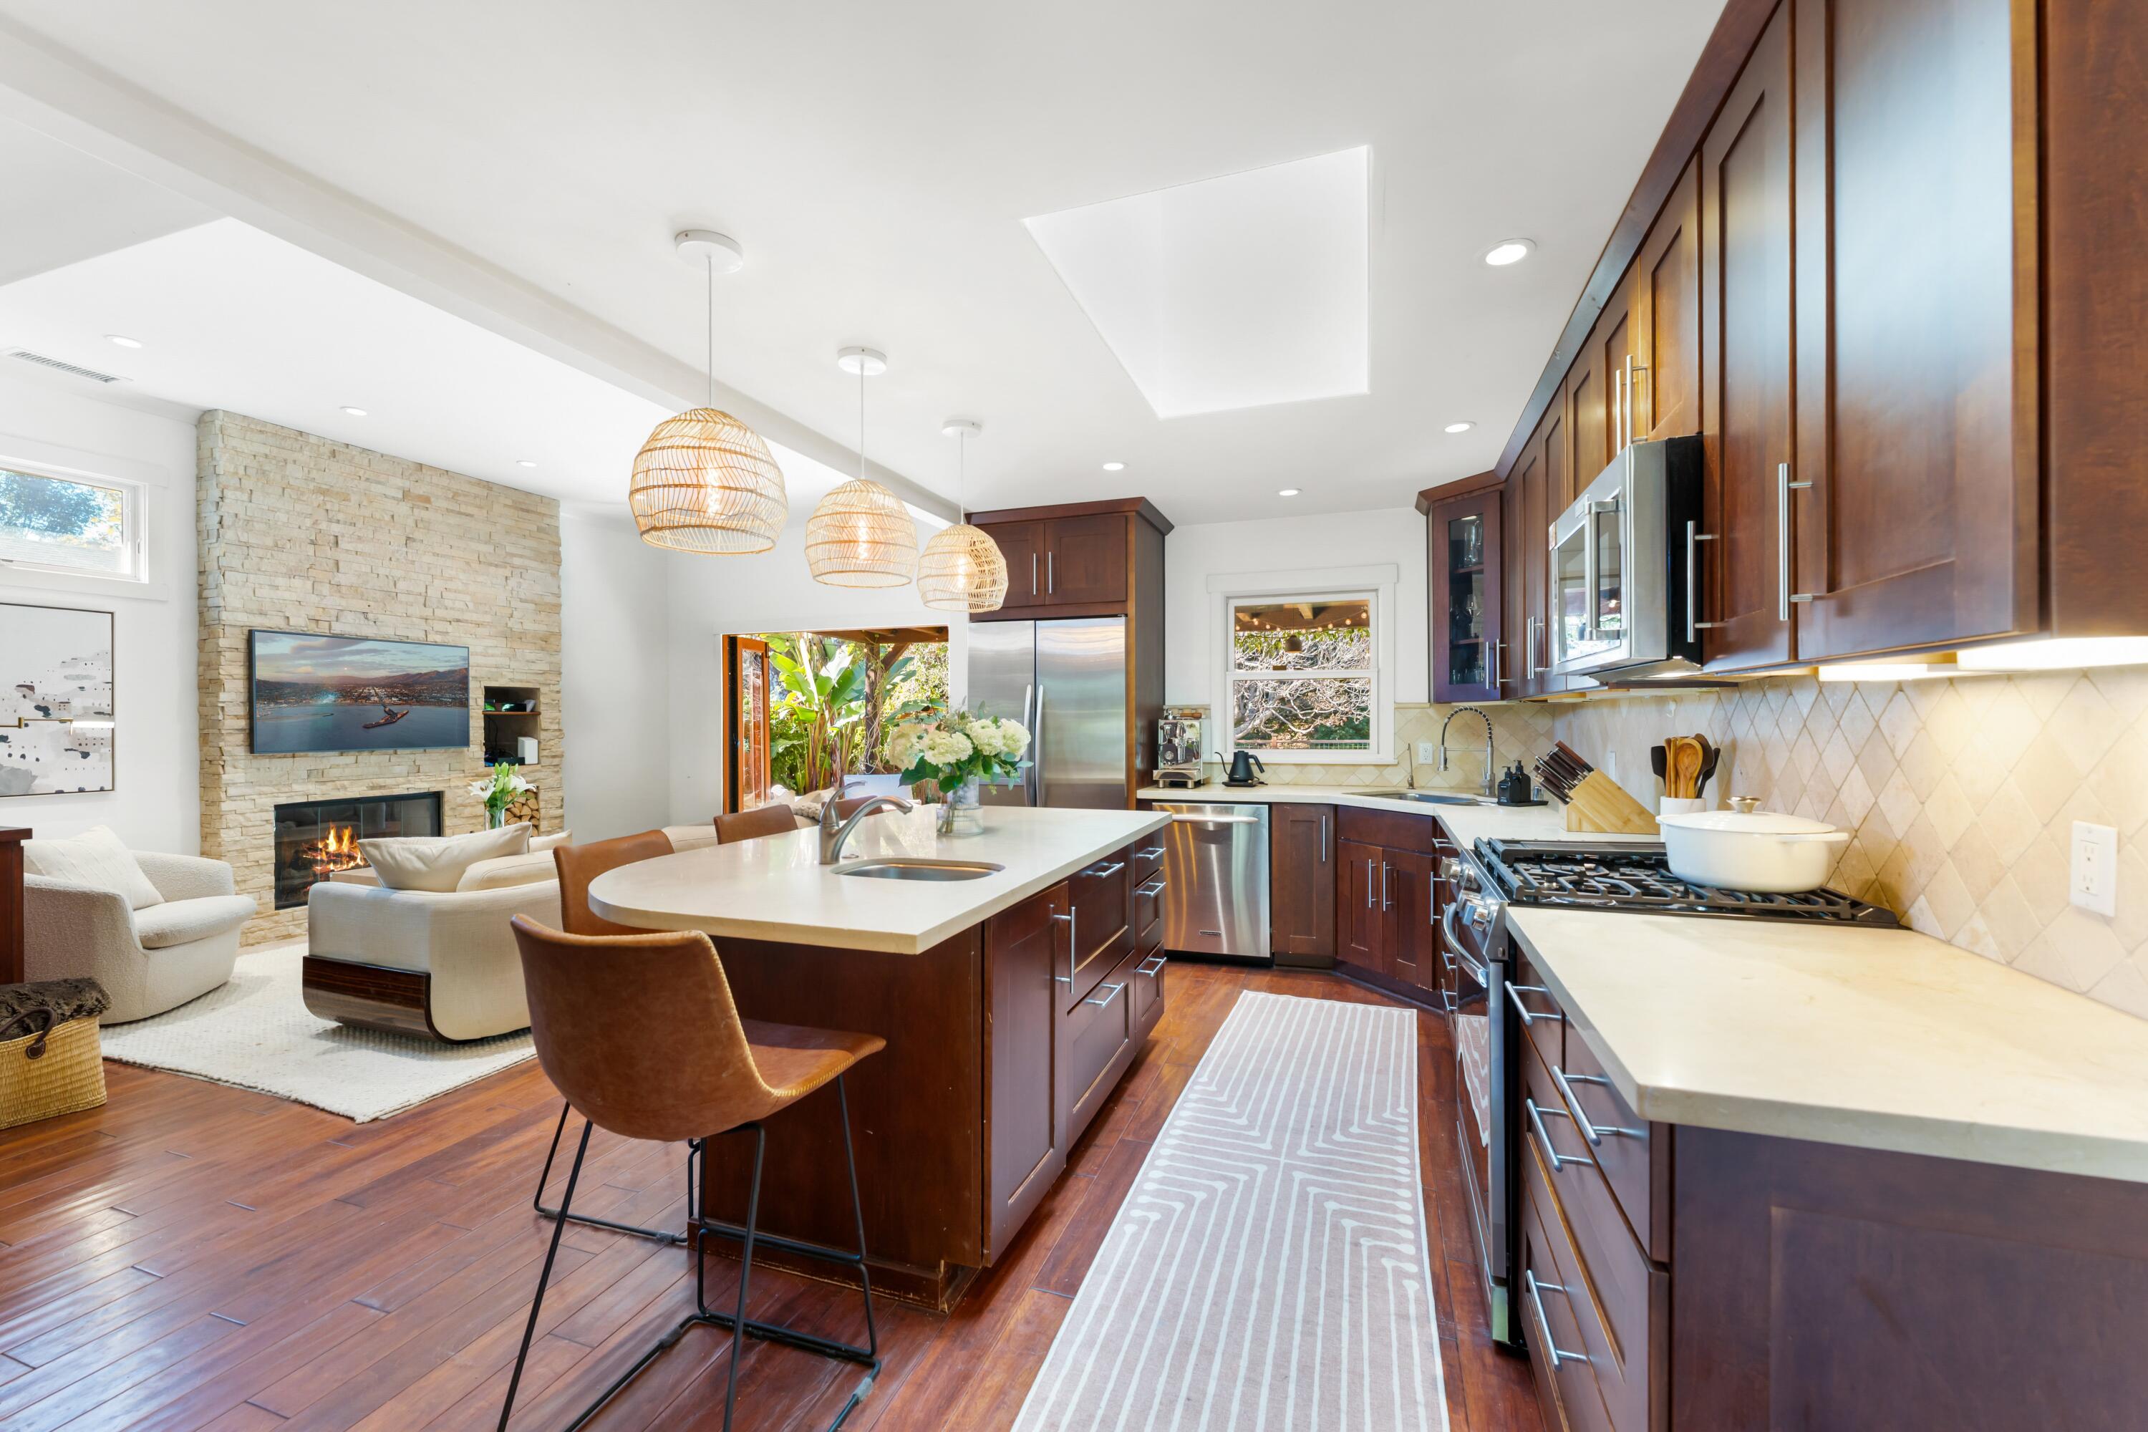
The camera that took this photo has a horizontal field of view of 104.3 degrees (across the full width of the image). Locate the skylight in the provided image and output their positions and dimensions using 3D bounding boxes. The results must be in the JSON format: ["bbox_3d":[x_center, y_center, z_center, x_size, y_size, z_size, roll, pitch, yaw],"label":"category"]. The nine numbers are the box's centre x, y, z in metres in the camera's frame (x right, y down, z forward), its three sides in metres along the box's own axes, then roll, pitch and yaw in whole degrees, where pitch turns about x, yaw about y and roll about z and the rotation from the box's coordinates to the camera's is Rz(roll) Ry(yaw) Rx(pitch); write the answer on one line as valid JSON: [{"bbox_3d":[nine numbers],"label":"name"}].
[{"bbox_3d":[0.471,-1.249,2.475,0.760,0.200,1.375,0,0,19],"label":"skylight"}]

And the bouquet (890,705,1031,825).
[{"bbox_3d":[-0.383,0.185,2.800,0.460,0.420,0.430,0,0,0],"label":"bouquet"}]

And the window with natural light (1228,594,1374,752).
[{"bbox_3d":[1.303,-0.251,4.810,0.840,0.930,0.100,0,0,19],"label":"window with natural light"}]

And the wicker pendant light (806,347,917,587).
[{"bbox_3d":[-0.677,-0.794,2.679,0.355,0.725,0.355,0,0,0],"label":"wicker pendant light"}]

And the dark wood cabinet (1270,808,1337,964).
[{"bbox_3d":[1.248,0.876,4.448,0.308,0.870,0.600,0,0,20],"label":"dark wood cabinet"}]

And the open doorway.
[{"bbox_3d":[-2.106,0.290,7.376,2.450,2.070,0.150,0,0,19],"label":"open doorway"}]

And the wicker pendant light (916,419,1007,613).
[{"bbox_3d":[-0.434,-0.777,3.250,0.352,0.710,0.352,0,0,0],"label":"wicker pendant light"}]

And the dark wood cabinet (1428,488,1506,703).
[{"bbox_3d":[1.909,-0.558,4.080,0.040,0.990,0.400,0,0,-26],"label":"dark wood cabinet"}]

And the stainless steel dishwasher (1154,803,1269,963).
[{"bbox_3d":[0.809,0.880,4.605,0.605,0.860,0.610,0,0,20],"label":"stainless steel dishwasher"}]

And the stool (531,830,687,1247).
[{"bbox_3d":[-1.107,0.834,2.344,0.520,0.950,0.460,0,0,19],"label":"stool"}]

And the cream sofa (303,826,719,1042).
[{"bbox_3d":[-2.466,0.947,4.462,1.020,0.750,2.250,0,0,20],"label":"cream sofa"}]

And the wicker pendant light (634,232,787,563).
[{"bbox_3d":[-0.878,-0.778,2.013,0.352,0.710,0.352,0,0,20],"label":"wicker pendant light"}]

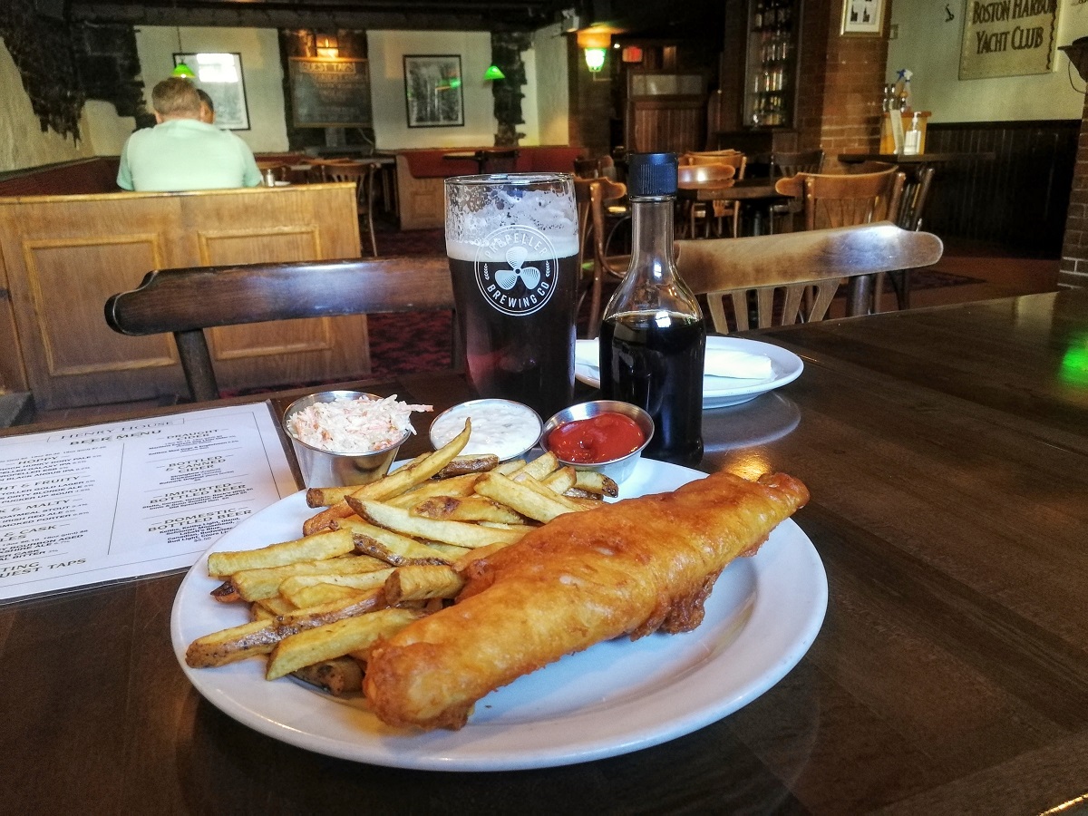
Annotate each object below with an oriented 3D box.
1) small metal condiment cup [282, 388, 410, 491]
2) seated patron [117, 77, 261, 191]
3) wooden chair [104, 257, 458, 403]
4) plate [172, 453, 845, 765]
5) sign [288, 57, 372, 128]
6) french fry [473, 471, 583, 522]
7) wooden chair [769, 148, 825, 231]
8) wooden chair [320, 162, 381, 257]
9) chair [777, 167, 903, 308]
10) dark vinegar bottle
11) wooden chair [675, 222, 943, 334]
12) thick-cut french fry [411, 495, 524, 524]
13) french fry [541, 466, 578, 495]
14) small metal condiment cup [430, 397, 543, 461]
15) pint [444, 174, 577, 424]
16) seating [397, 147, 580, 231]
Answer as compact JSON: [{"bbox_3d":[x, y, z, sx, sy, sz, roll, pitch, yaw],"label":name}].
[{"bbox_3d":[-0.107,0.025,0.456,0.065,0.042,0.065,9,29,-6],"label":"small metal condiment cup"},{"bbox_3d":[-1.518,-0.804,3.793,0.580,1.240,0.750,-7,18,-18],"label":"seated patron"},{"bbox_3d":[-0.197,0.300,0.872,0.500,0.840,0.520,-5,18,-11],"label":"wooden chair"},{"bbox_3d":[-0.018,0.075,0.382,0.275,0.025,0.275,-2,17,0],"label":"plate"},{"bbox_3d":[-2.404,-3.557,9.553,0.870,0.750,0.040,-8,19,-19],"label":"sign"},{"bbox_3d":[-0.004,0.045,0.405,0.062,0.013,0.014,16,24,29],"label":"french fry"},{"bbox_3d":[1.364,-1.122,5.230,0.500,0.840,0.520,-11,20,-27],"label":"wooden chair"},{"bbox_3d":[-1.454,-1.409,6.378,0.450,0.836,0.510,-7,18,-17],"label":"wooden chair"},{"bbox_3d":[0.834,-0.367,2.894,0.500,0.840,0.520,-11,20,-28],"label":"chair"},{"bbox_3d":[0.070,-0.061,0.541,0.066,0.192,0.066,-1,18,0],"label":"dark vinegar bottle"},{"bbox_3d":[0.383,0.240,0.986,0.450,0.836,0.510,-9,19,-22],"label":"wooden chair"},{"bbox_3d":[-0.034,0.050,0.404,0.059,0.013,0.014,3,18,0],"label":"thick-cut french fry"},{"bbox_3d":[0.003,0.040,0.432,0.045,0.013,0.014,-29,30,-30],"label":"french fry"},{"bbox_3d":[-0.032,0.025,0.484,0.064,0.032,0.064,-3,33,2],"label":"small metal condiment cup"},{"bbox_3d":[-0.021,-0.065,0.579,0.088,0.173,0.088,-2,17,0],"label":"pint"},{"bbox_3d":[-0.603,-2.642,10.012,2.230,0.940,0.700,-1,18,0],"label":"seating"}]

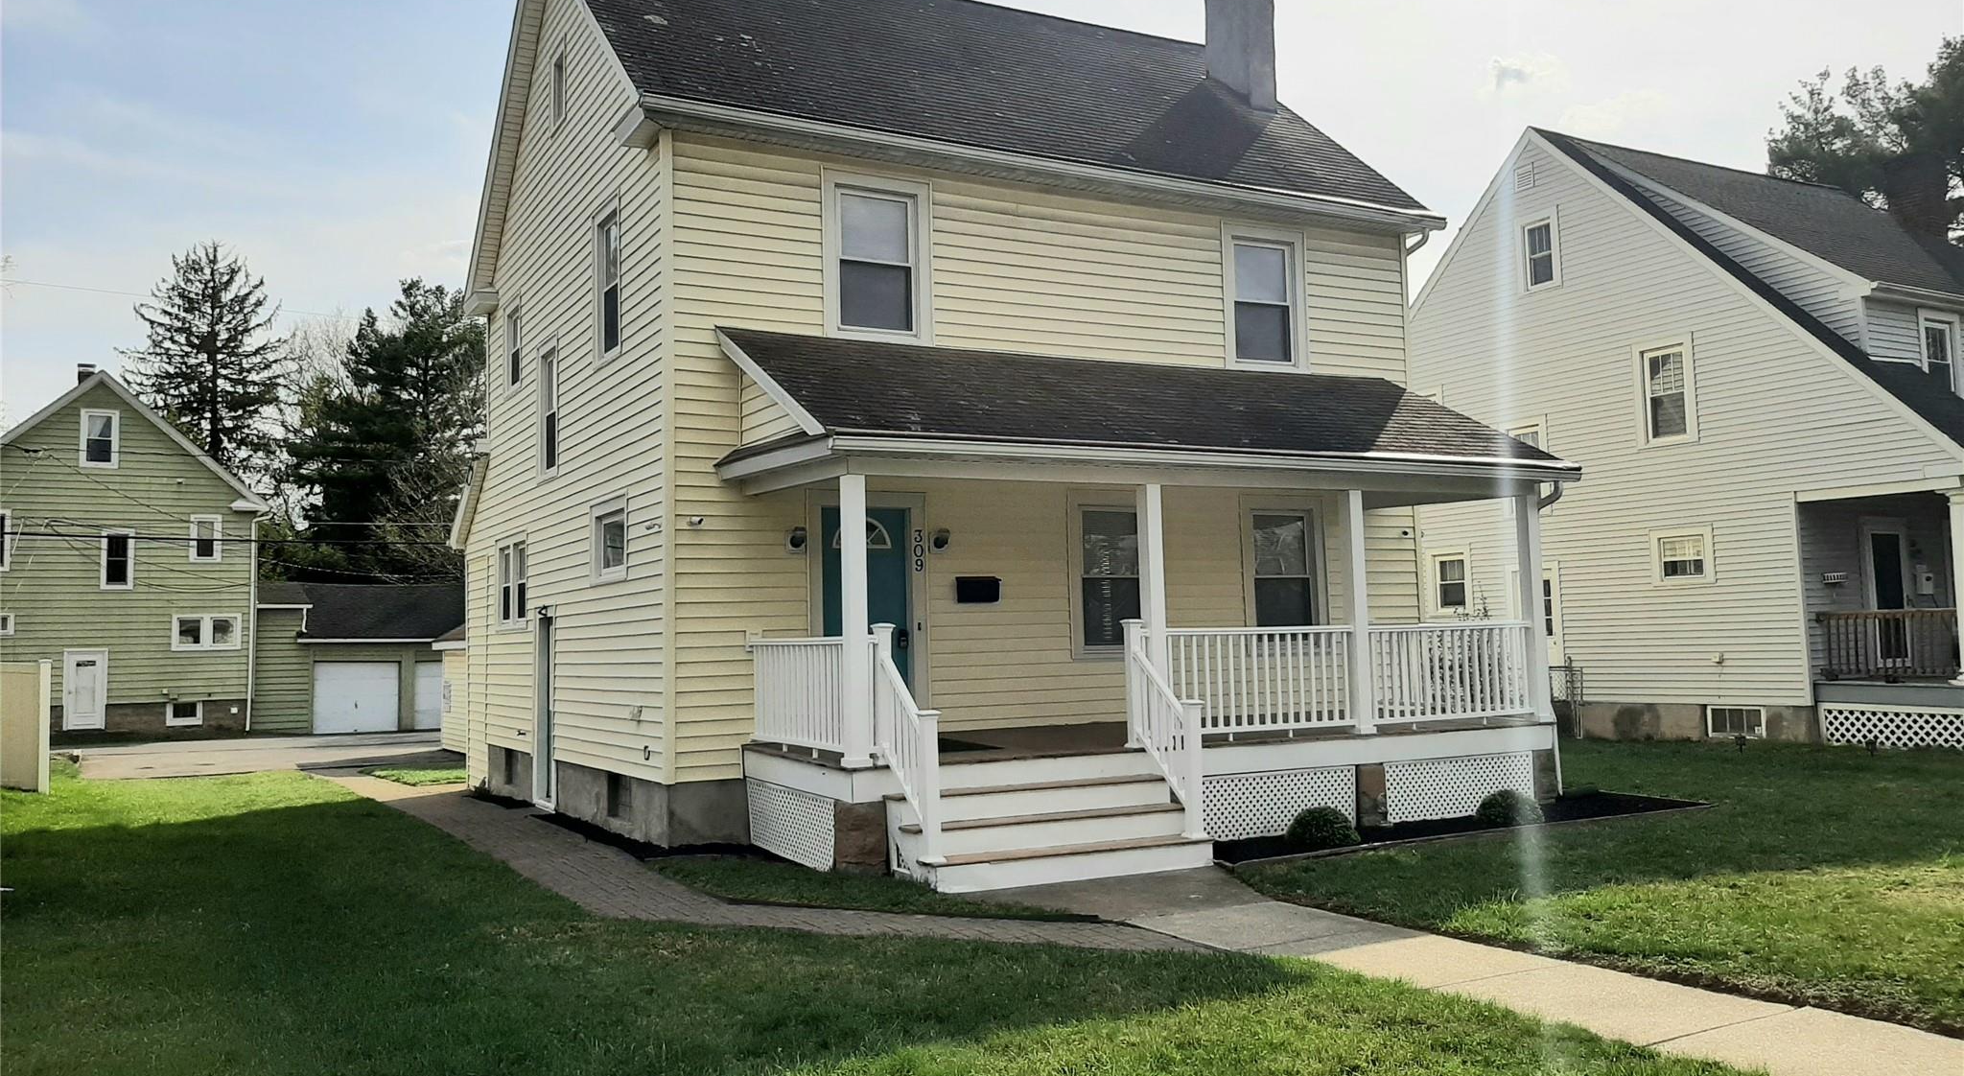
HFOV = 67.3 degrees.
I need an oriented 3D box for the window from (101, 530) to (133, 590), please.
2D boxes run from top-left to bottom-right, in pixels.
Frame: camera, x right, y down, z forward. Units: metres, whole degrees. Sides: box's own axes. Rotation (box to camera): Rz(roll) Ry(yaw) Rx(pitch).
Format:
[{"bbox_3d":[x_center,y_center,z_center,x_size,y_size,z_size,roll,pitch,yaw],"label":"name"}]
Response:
[{"bbox_3d":[-24.333,0.604,41.500,0.810,1.670,0.120,1,-5,-36],"label":"window"}]

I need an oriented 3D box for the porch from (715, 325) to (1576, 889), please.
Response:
[{"bbox_3d":[1.986,0.338,13.306,8.027,4.532,3.112,0,-5,-29],"label":"porch"}]

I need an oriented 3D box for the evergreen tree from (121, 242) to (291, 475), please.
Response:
[{"bbox_3d":[-32.161,-2.448,61.306,7.000,20.119,7.000,0,-5,-29],"label":"evergreen tree"}]

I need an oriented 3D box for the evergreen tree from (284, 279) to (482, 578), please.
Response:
[{"bbox_3d":[-21.966,-1.522,55.426,8.000,16.633,8.000,0,-5,-29],"label":"evergreen tree"}]

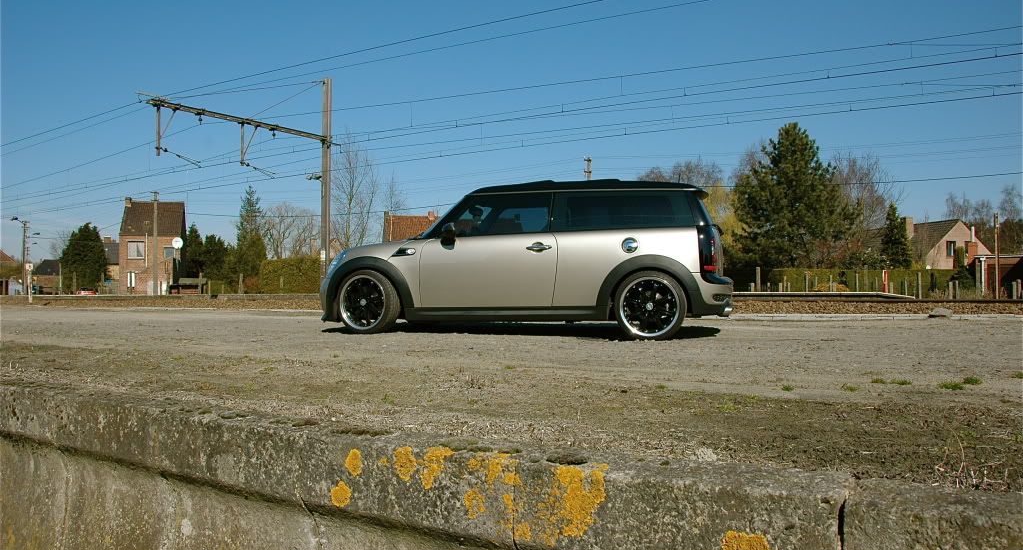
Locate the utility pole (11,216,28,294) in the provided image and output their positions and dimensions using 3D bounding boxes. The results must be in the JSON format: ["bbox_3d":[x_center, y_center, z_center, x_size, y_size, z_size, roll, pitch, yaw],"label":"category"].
[{"bbox_3d":[-47.499,-1.786,74.000,1.738,7.530,0.400,0,-1,-6],"label":"utility pole"}]

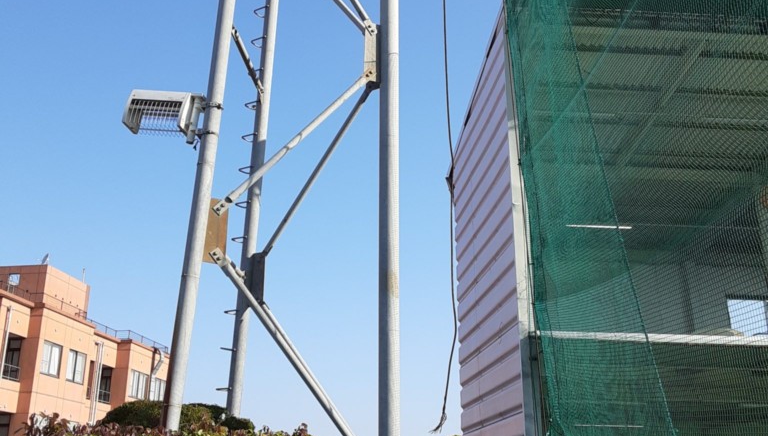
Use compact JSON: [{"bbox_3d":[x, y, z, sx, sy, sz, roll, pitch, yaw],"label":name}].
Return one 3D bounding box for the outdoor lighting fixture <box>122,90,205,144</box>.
[{"bbox_3d":[-2.048,-0.940,7.400,0.610,0.400,0.330,2,-19,6],"label":"outdoor lighting fixture"}]

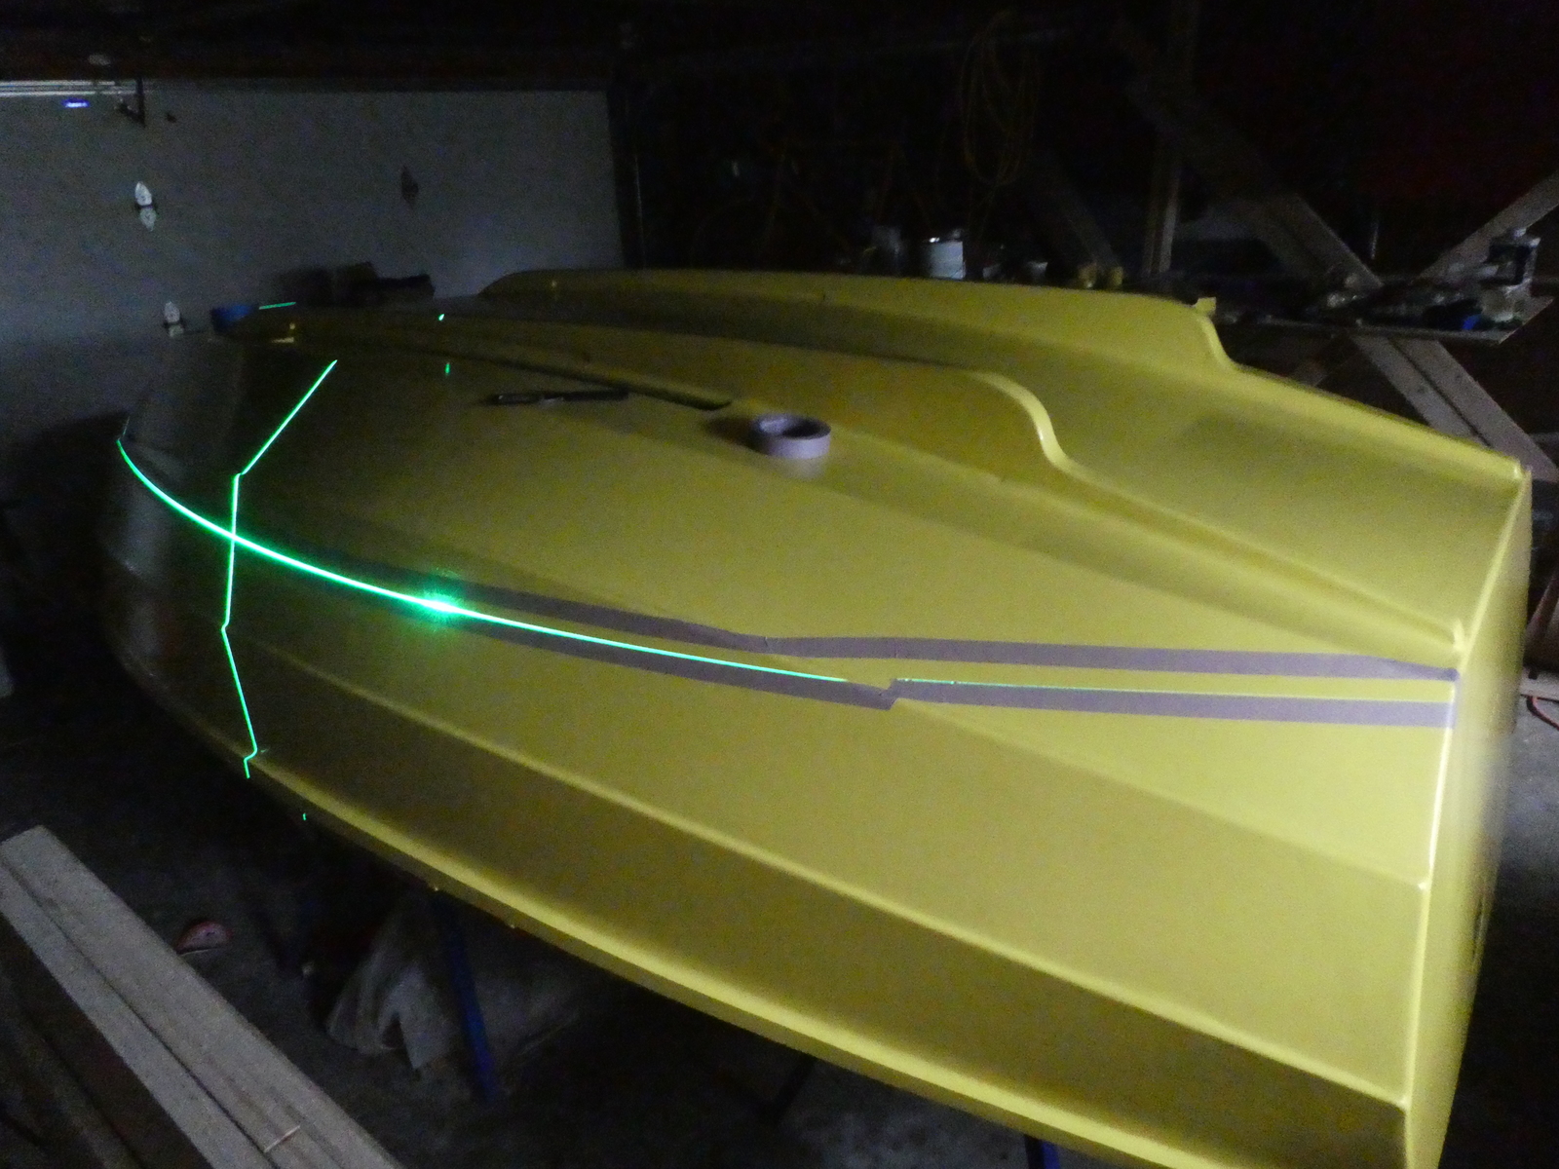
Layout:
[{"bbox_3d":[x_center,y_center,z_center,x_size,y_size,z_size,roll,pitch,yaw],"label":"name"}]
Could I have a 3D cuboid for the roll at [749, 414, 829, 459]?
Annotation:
[{"bbox_3d":[0.012,-0.182,1.327,0.101,0.024,0.101,3,25,-1],"label":"roll"}]

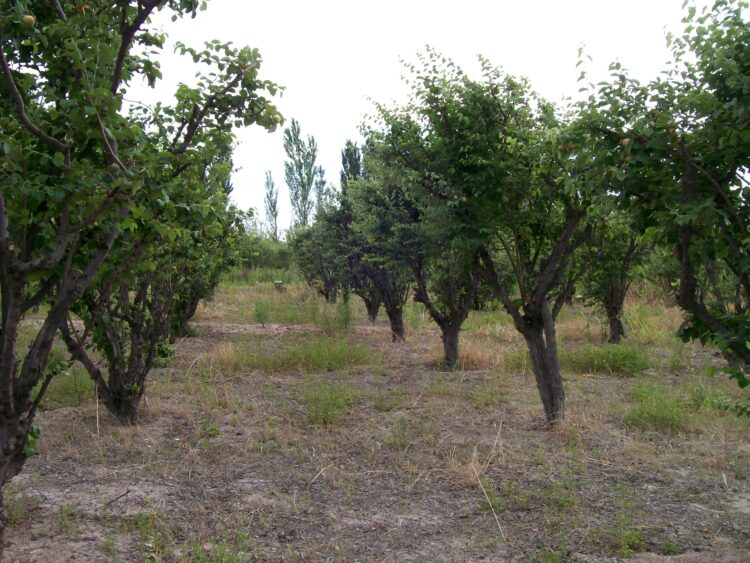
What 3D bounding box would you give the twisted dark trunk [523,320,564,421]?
[{"bbox_3d":[1.451,0.783,6.716,0.351,0.861,0.280,-1,3,-10],"label":"twisted dark trunk"}]

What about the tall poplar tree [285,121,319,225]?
[{"bbox_3d":[-5.841,-7.450,62.000,2.702,11.007,2.600,-1,3,-10],"label":"tall poplar tree"}]

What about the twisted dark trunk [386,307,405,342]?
[{"bbox_3d":[0.308,0.647,11.740,0.263,0.542,0.250,-1,3,-10],"label":"twisted dark trunk"}]

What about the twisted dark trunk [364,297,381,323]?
[{"bbox_3d":[-0.047,0.521,14.518,0.289,0.484,0.270,-1,3,-10],"label":"twisted dark trunk"}]

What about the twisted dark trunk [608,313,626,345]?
[{"bbox_3d":[3.564,0.691,11.468,0.257,0.470,0.250,-1,3,-10],"label":"twisted dark trunk"}]

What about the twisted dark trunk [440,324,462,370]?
[{"bbox_3d":[0.897,0.784,9.265,0.230,0.546,0.230,0,3,0],"label":"twisted dark trunk"}]

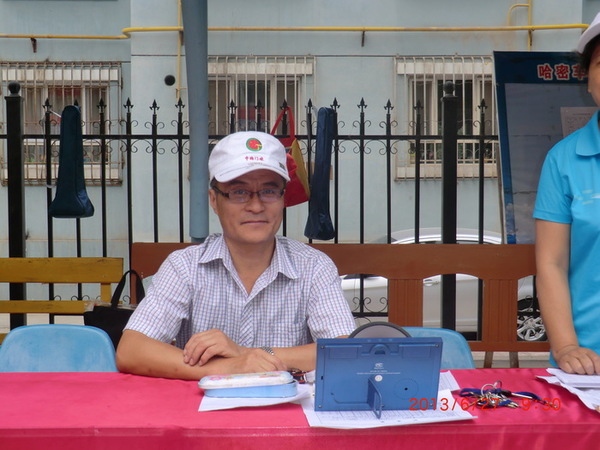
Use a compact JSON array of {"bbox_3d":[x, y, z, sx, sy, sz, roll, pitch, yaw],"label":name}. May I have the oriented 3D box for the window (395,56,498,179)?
[{"bbox_3d":[2.269,-1.571,14.000,1.740,1.790,0.250,0,2,0],"label":"window"}]

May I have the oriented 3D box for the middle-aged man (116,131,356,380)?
[{"bbox_3d":[-0.150,0.410,2.330,0.570,1.290,0.660,0,2,-3],"label":"middle-aged man"}]

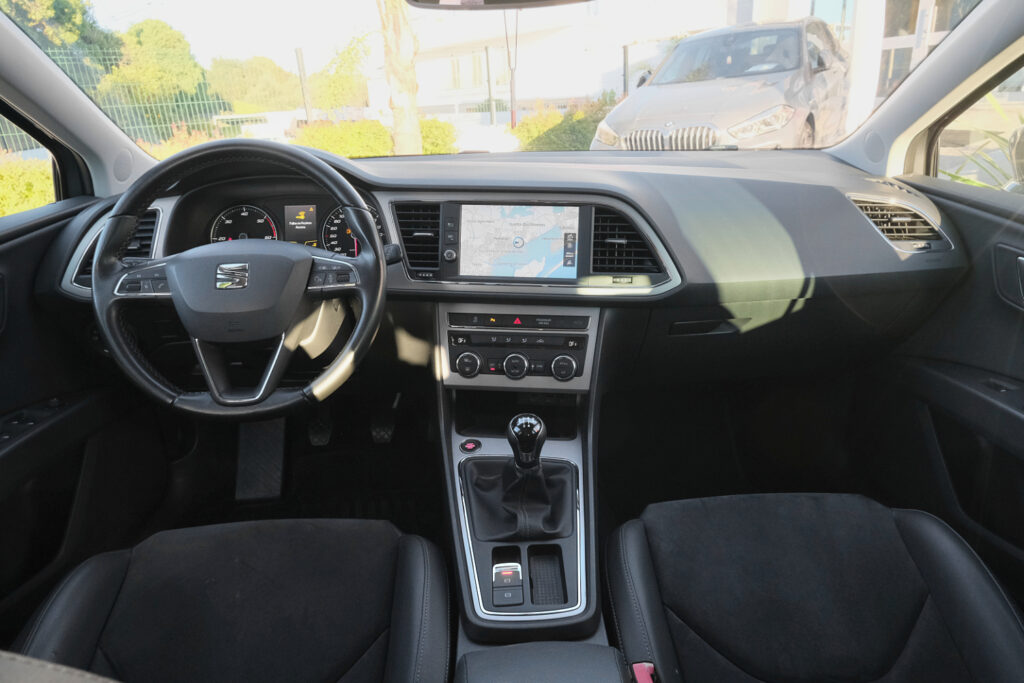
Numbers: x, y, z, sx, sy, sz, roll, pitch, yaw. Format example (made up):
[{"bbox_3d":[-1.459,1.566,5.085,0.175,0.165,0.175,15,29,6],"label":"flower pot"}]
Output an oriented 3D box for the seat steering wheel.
[{"bbox_3d":[-0.349,-0.082,0.862,0.370,0.365,0.100,-3,-4,-3],"label":"seat steering wheel"}]

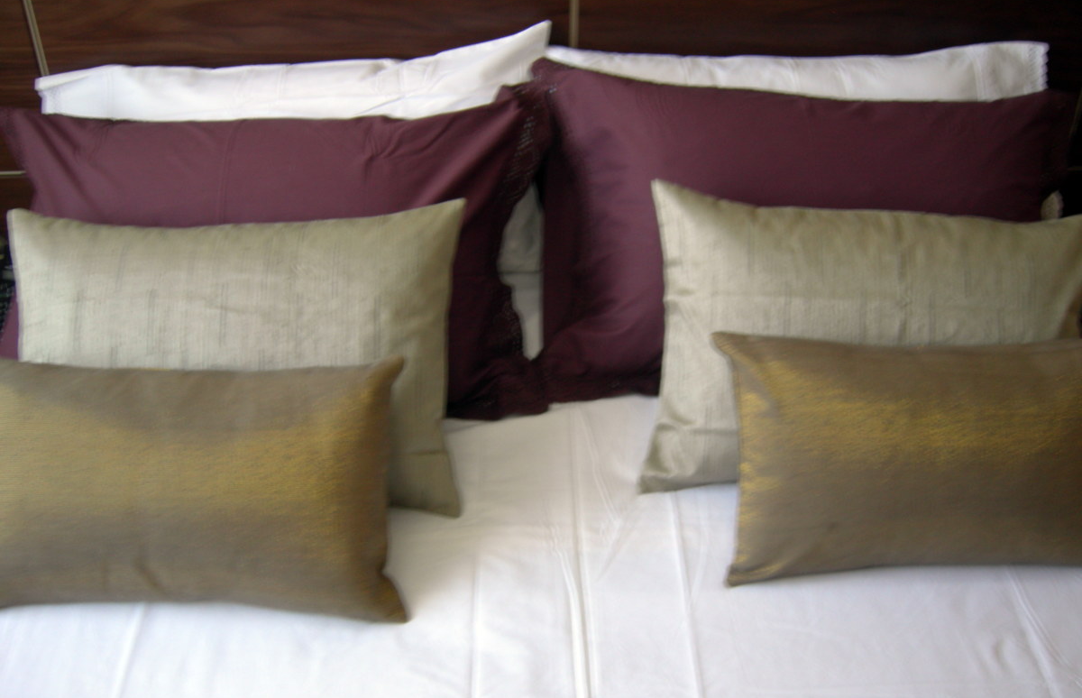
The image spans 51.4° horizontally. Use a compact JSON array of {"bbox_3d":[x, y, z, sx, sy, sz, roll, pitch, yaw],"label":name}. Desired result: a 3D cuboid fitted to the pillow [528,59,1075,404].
[{"bbox_3d":[0.365,-0.138,1.558,0.735,0.460,0.160,2,6,0],"label":"pillow"}]

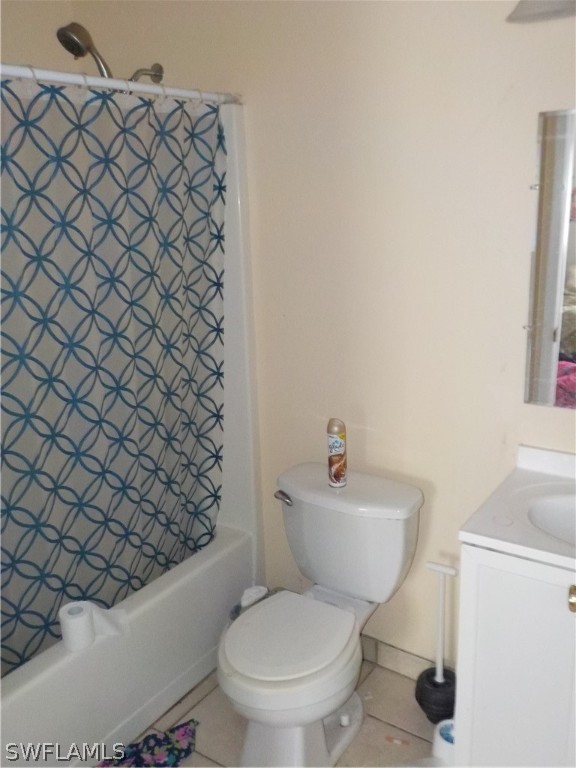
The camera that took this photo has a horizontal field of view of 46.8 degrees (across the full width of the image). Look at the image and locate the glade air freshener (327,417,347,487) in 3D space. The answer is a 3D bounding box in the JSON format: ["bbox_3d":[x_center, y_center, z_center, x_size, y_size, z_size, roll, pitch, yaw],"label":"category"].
[{"bbox_3d":[0.149,0.206,2.015,0.055,0.210,0.055,-1,15,4],"label":"glade air freshener"}]

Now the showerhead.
[{"bbox_3d":[-0.605,-0.973,2.006,0.106,0.228,0.091,8,51,34],"label":"showerhead"}]

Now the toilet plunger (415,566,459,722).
[{"bbox_3d":[0.453,0.773,1.970,0.148,0.533,0.148,8,19,34],"label":"toilet plunger"}]

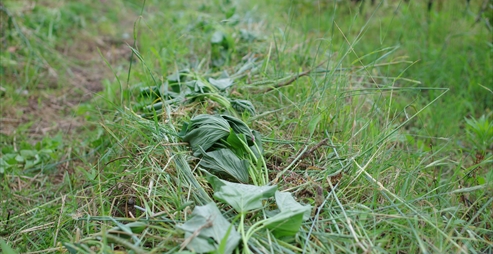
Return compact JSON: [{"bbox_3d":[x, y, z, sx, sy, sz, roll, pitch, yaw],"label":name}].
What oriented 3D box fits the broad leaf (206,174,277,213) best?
[{"bbox_3d":[-0.009,0.127,1.370,0.130,0.039,0.101,0,18,0],"label":"broad leaf"}]

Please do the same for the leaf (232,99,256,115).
[{"bbox_3d":[-0.008,-0.055,1.880,0.074,0.027,0.066,8,20,23],"label":"leaf"}]

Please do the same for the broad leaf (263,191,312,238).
[{"bbox_3d":[0.074,0.159,1.300,0.088,0.050,0.076,-13,22,-35],"label":"broad leaf"}]

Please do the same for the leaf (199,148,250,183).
[{"bbox_3d":[-0.047,0.081,1.520,0.108,0.041,0.080,15,23,39],"label":"leaf"}]

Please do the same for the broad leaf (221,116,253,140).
[{"bbox_3d":[-0.021,0.000,1.660,0.066,0.038,0.082,-17,25,-42],"label":"broad leaf"}]

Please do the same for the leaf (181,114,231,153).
[{"bbox_3d":[-0.095,0.014,1.630,0.105,0.058,0.088,-4,18,-11],"label":"leaf"}]

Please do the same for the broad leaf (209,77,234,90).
[{"bbox_3d":[-0.074,-0.130,2.120,0.077,0.025,0.084,0,18,0],"label":"broad leaf"}]

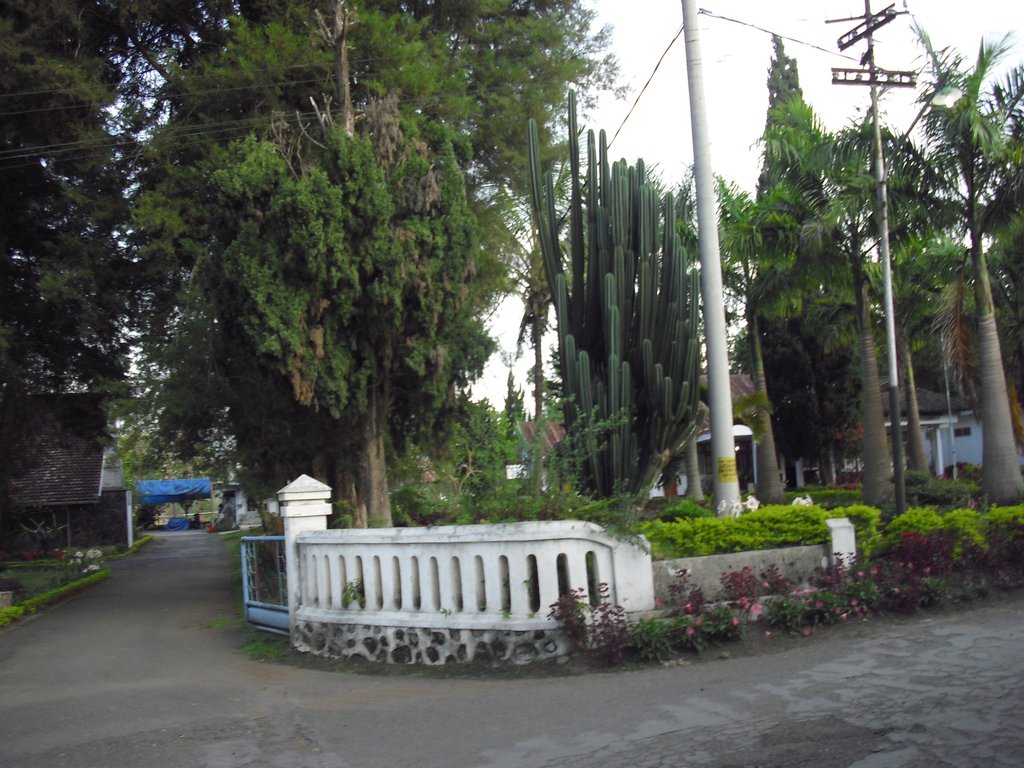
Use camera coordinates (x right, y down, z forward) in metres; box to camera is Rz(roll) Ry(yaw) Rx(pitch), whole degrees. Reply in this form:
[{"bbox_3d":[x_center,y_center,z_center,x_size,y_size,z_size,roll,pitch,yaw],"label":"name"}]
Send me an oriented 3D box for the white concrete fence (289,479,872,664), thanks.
[{"bbox_3d":[0.654,1.656,11.039,6.200,1.800,2.500,-3,-6,0],"label":"white concrete fence"}]

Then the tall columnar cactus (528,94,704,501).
[{"bbox_3d":[1.307,-0.901,13.744,2.000,5.200,1.800,-3,-6,0],"label":"tall columnar cactus"}]

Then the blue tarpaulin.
[{"bbox_3d":[-19.316,6.168,63.796,4.400,1.550,2.800,-4,-6,8],"label":"blue tarpaulin"}]

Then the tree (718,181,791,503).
[{"bbox_3d":[5.214,-0.843,23.665,2.000,7.000,2.000,-3,-6,0],"label":"tree"}]

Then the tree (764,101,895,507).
[{"bbox_3d":[6.630,-1.558,22.722,2.800,8.200,2.800,-3,-6,0],"label":"tree"}]

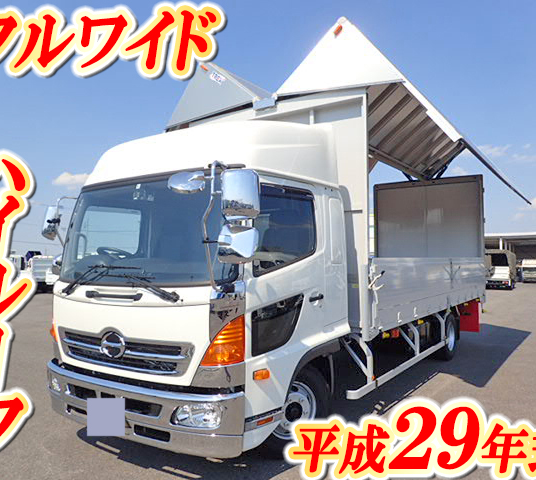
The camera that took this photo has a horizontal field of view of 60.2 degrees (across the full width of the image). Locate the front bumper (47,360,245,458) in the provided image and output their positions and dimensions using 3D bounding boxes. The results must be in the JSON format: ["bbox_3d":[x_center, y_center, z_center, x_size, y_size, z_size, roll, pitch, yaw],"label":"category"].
[{"bbox_3d":[-1.128,1.275,3.642,2.160,0.420,0.370,-2,-3,34],"label":"front bumper"}]

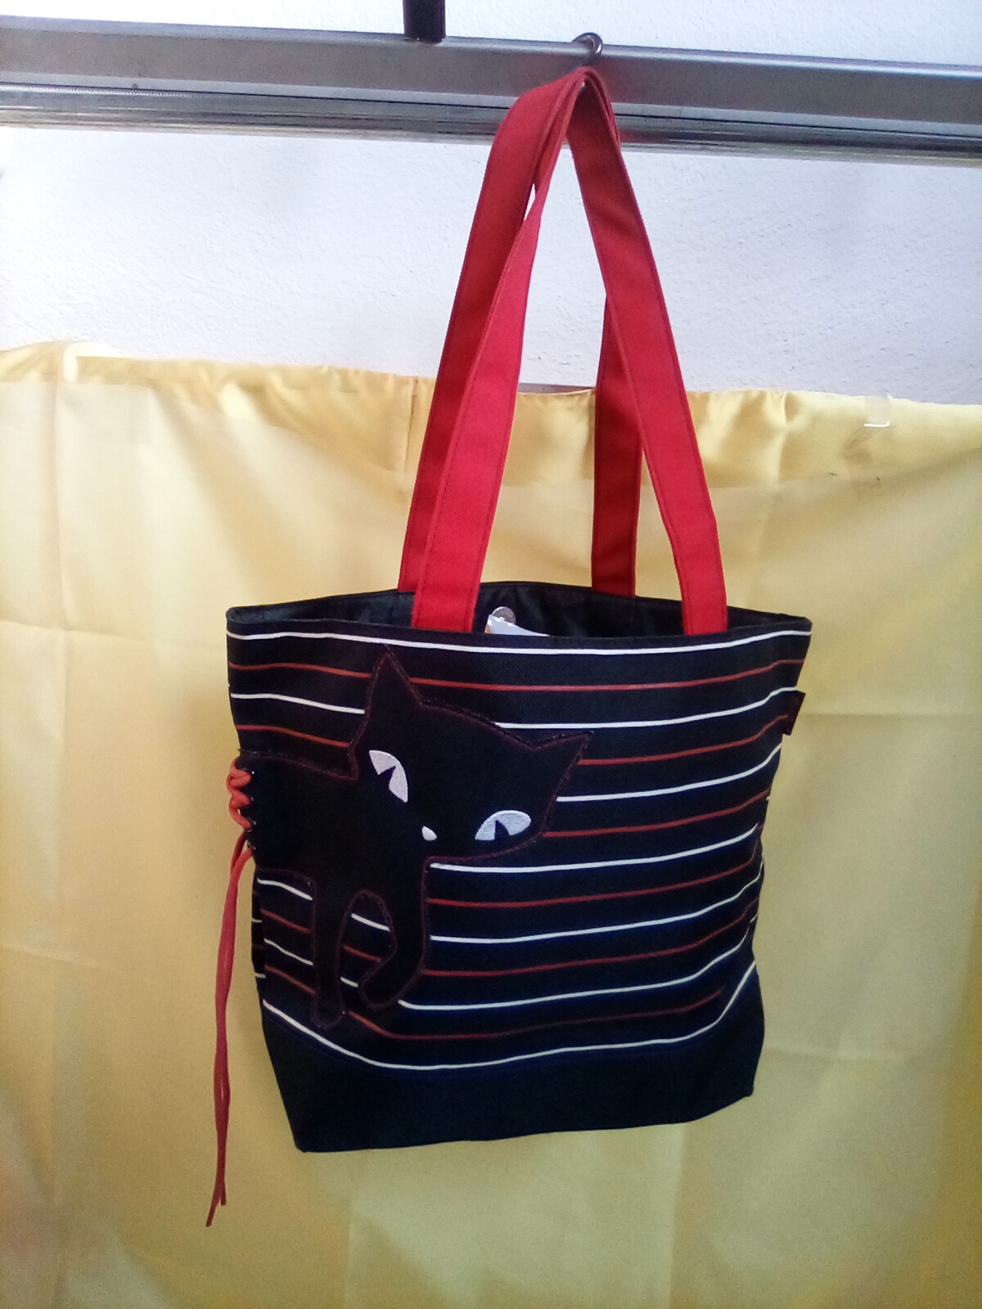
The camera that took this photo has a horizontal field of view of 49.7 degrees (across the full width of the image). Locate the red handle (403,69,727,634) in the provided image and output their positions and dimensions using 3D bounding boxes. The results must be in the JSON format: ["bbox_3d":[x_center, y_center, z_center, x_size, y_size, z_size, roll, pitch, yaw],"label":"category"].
[{"bbox_3d":[0.052,-0.186,0.665,0.202,0.325,0.118,0,16,-11],"label":"red handle"}]

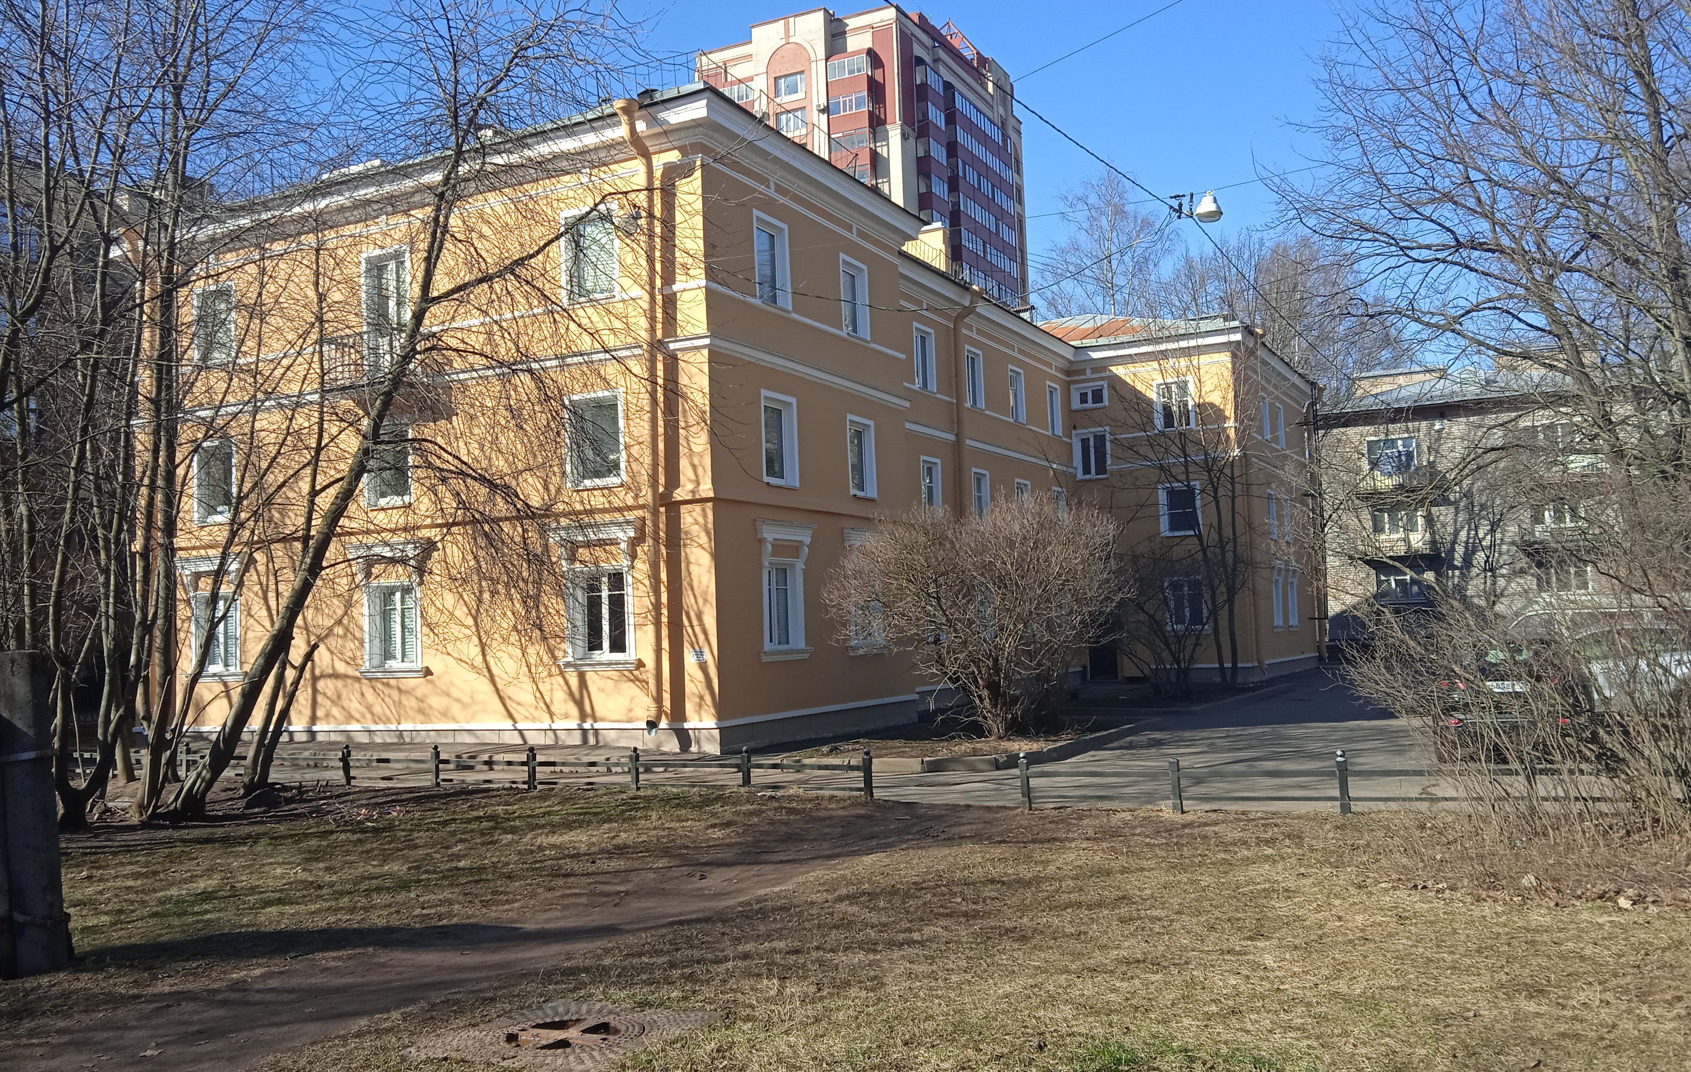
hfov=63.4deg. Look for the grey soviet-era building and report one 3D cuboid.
[{"bbox_3d":[31.121,-1.601,66.785,12.800,13.700,14.000,-4,-4,27],"label":"grey soviet-era building"}]

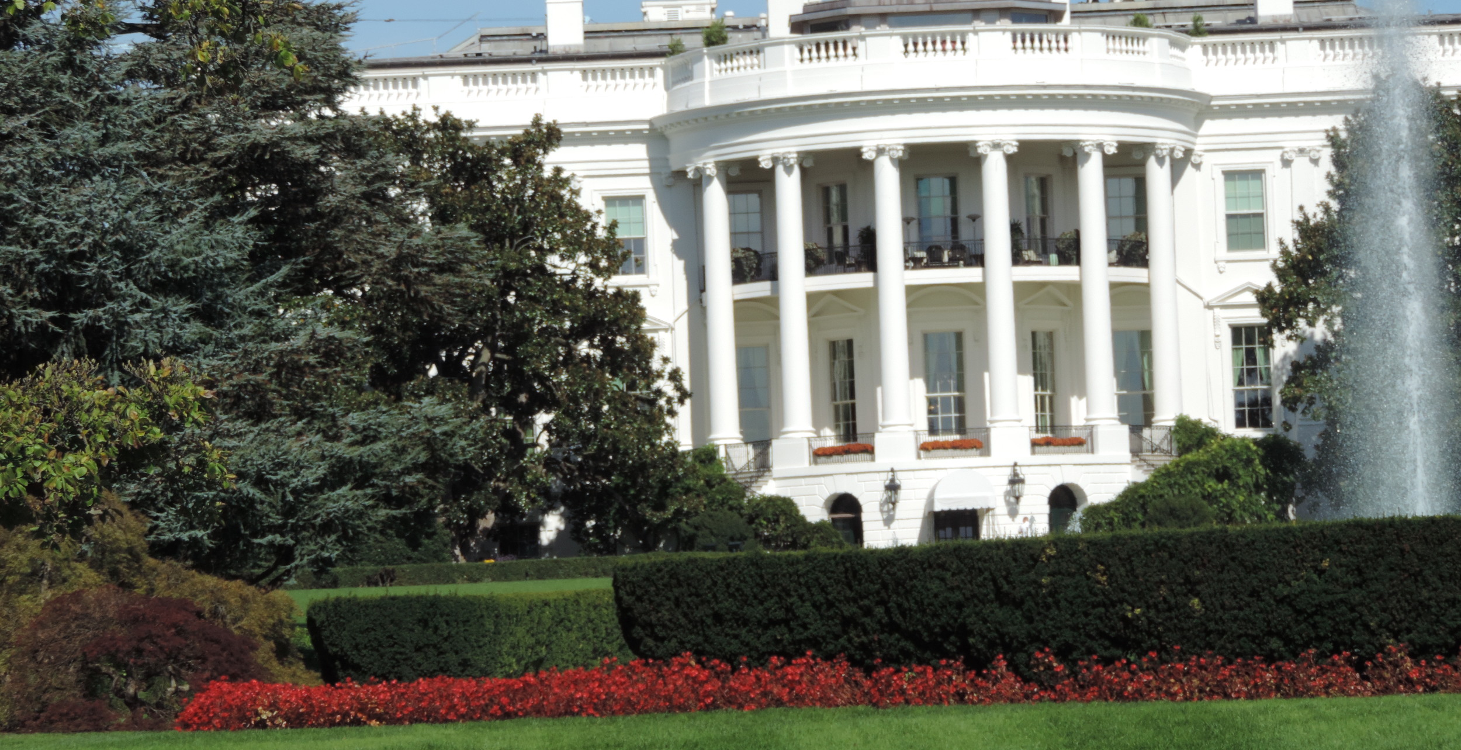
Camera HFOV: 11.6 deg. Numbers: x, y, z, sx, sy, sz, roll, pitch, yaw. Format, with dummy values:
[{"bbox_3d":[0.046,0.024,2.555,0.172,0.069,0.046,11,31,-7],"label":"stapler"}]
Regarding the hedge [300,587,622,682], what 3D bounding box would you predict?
[{"bbox_3d":[-2.689,2.836,77.000,3.800,1.120,1.150,-2,-3,-2],"label":"hedge"}]

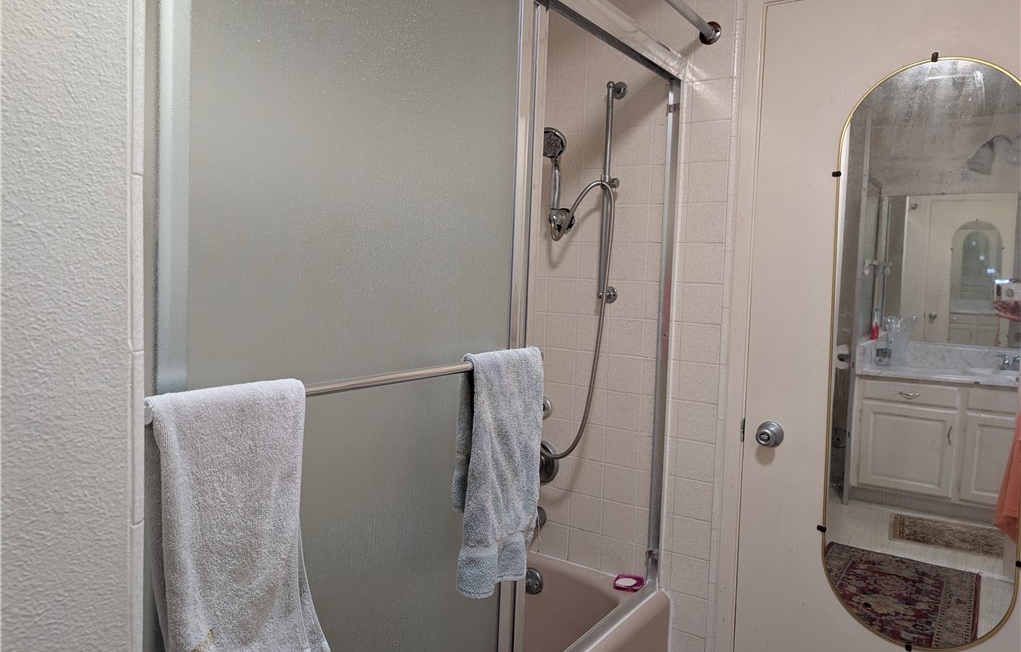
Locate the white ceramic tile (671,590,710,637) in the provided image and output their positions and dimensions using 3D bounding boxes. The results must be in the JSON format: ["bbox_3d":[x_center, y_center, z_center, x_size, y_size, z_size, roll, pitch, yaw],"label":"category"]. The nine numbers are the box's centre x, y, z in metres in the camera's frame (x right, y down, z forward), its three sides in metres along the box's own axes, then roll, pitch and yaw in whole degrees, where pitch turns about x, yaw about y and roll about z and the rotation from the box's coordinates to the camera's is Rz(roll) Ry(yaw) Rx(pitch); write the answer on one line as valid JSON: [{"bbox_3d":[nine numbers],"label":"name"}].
[{"bbox_3d":[0.500,0.810,1.996,0.108,0.108,0.010,4,4,33],"label":"white ceramic tile"}]

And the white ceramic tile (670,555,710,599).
[{"bbox_3d":[0.505,0.703,1.995,0.108,0.108,0.009,4,4,34],"label":"white ceramic tile"}]

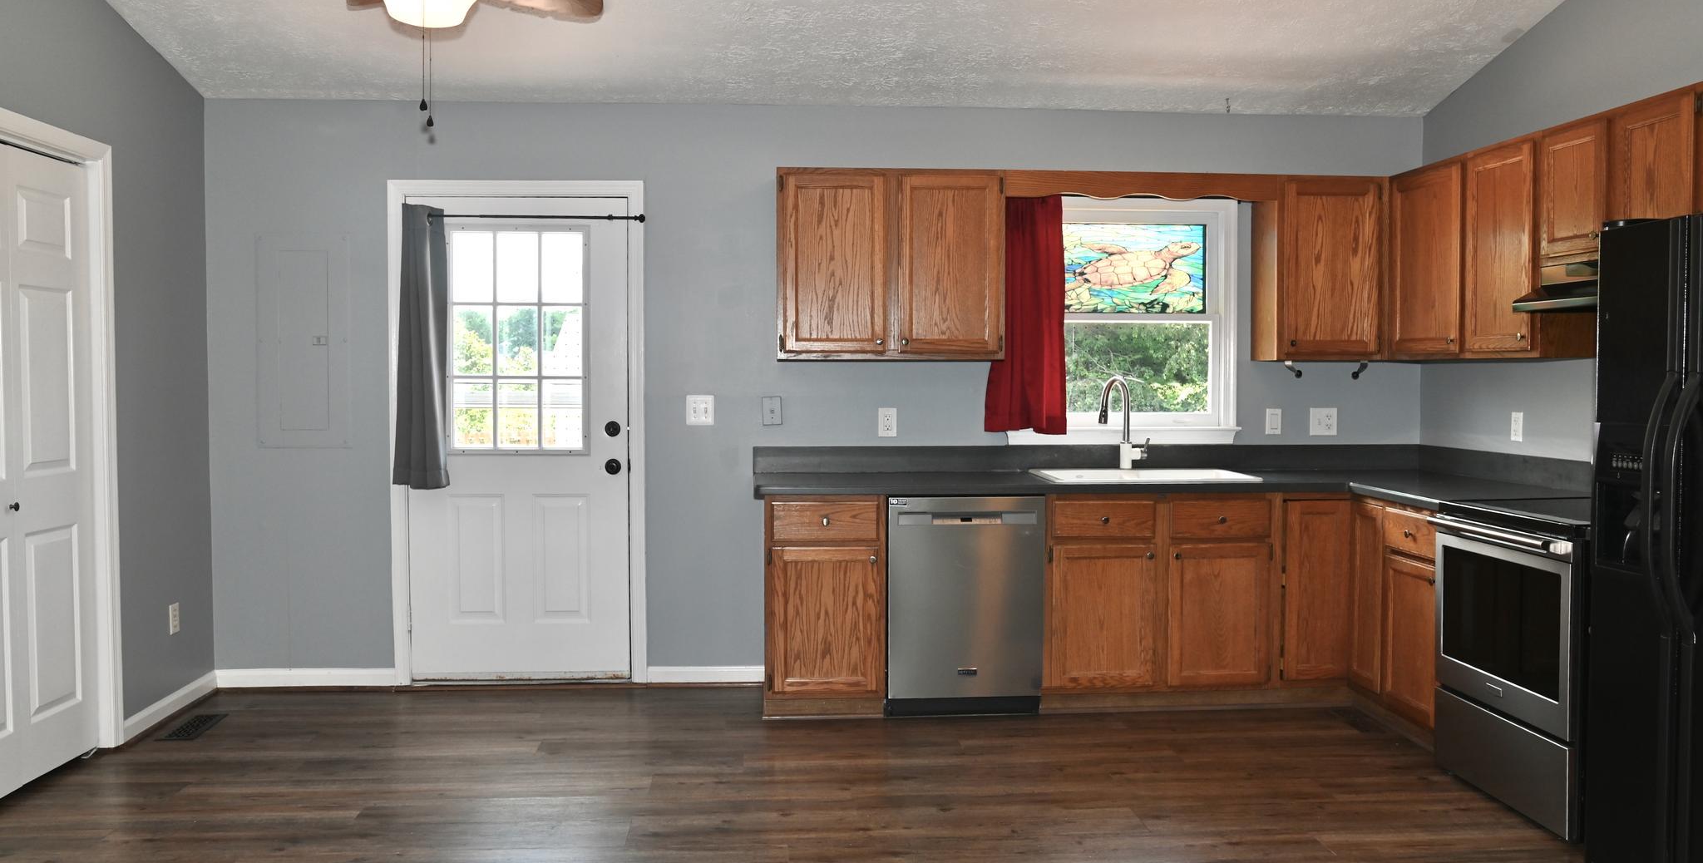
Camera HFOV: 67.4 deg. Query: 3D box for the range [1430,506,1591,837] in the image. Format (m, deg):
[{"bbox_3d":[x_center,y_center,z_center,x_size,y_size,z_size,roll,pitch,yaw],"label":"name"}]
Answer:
[{"bbox_3d":[2.310,0.704,3.996,0.664,0.910,0.755,0,3,-4],"label":"range"}]

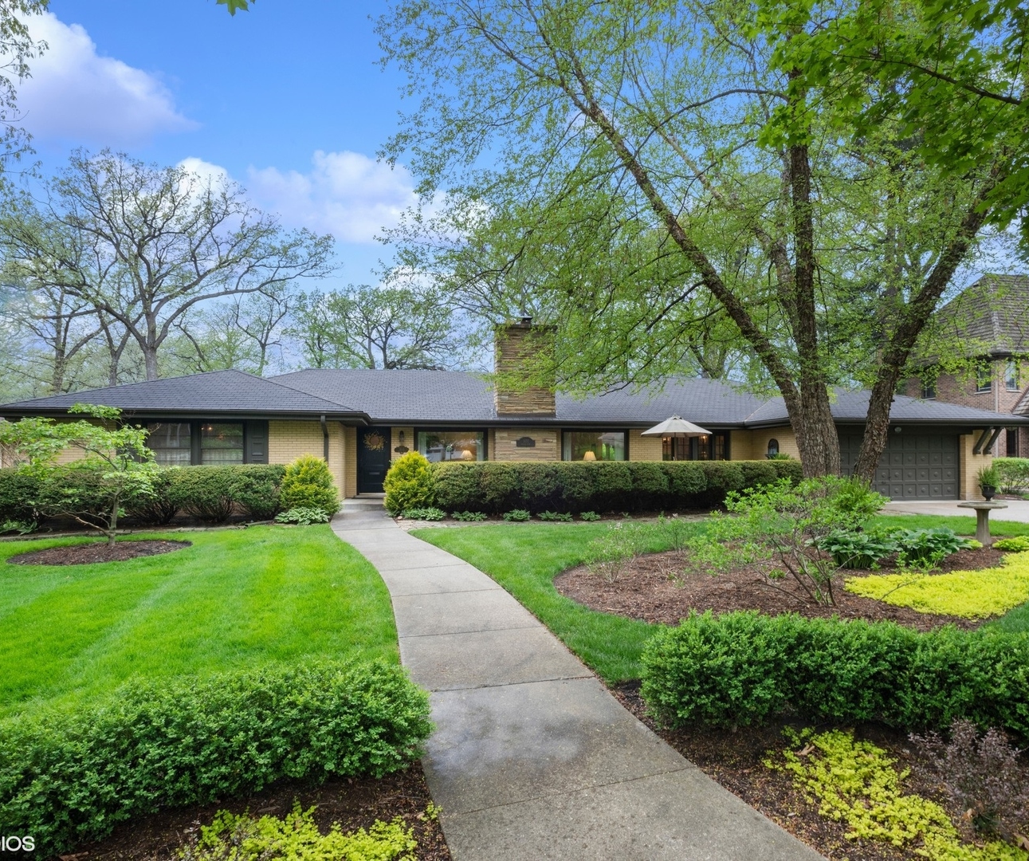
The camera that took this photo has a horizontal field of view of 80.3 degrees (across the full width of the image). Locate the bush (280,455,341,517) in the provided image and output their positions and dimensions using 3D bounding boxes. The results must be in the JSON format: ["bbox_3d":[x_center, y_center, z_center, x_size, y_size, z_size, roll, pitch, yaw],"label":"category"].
[{"bbox_3d":[-5.037,1.371,15.000,1.470,1.576,1.450,0,-2,-10],"label":"bush"}]

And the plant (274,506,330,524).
[{"bbox_3d":[-4.829,1.937,13.900,1.150,0.360,0.800,0,-2,-10],"label":"plant"}]

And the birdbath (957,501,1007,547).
[{"bbox_3d":[8.451,1.692,11.000,0.700,0.760,0.700,0,-1,0],"label":"birdbath"}]

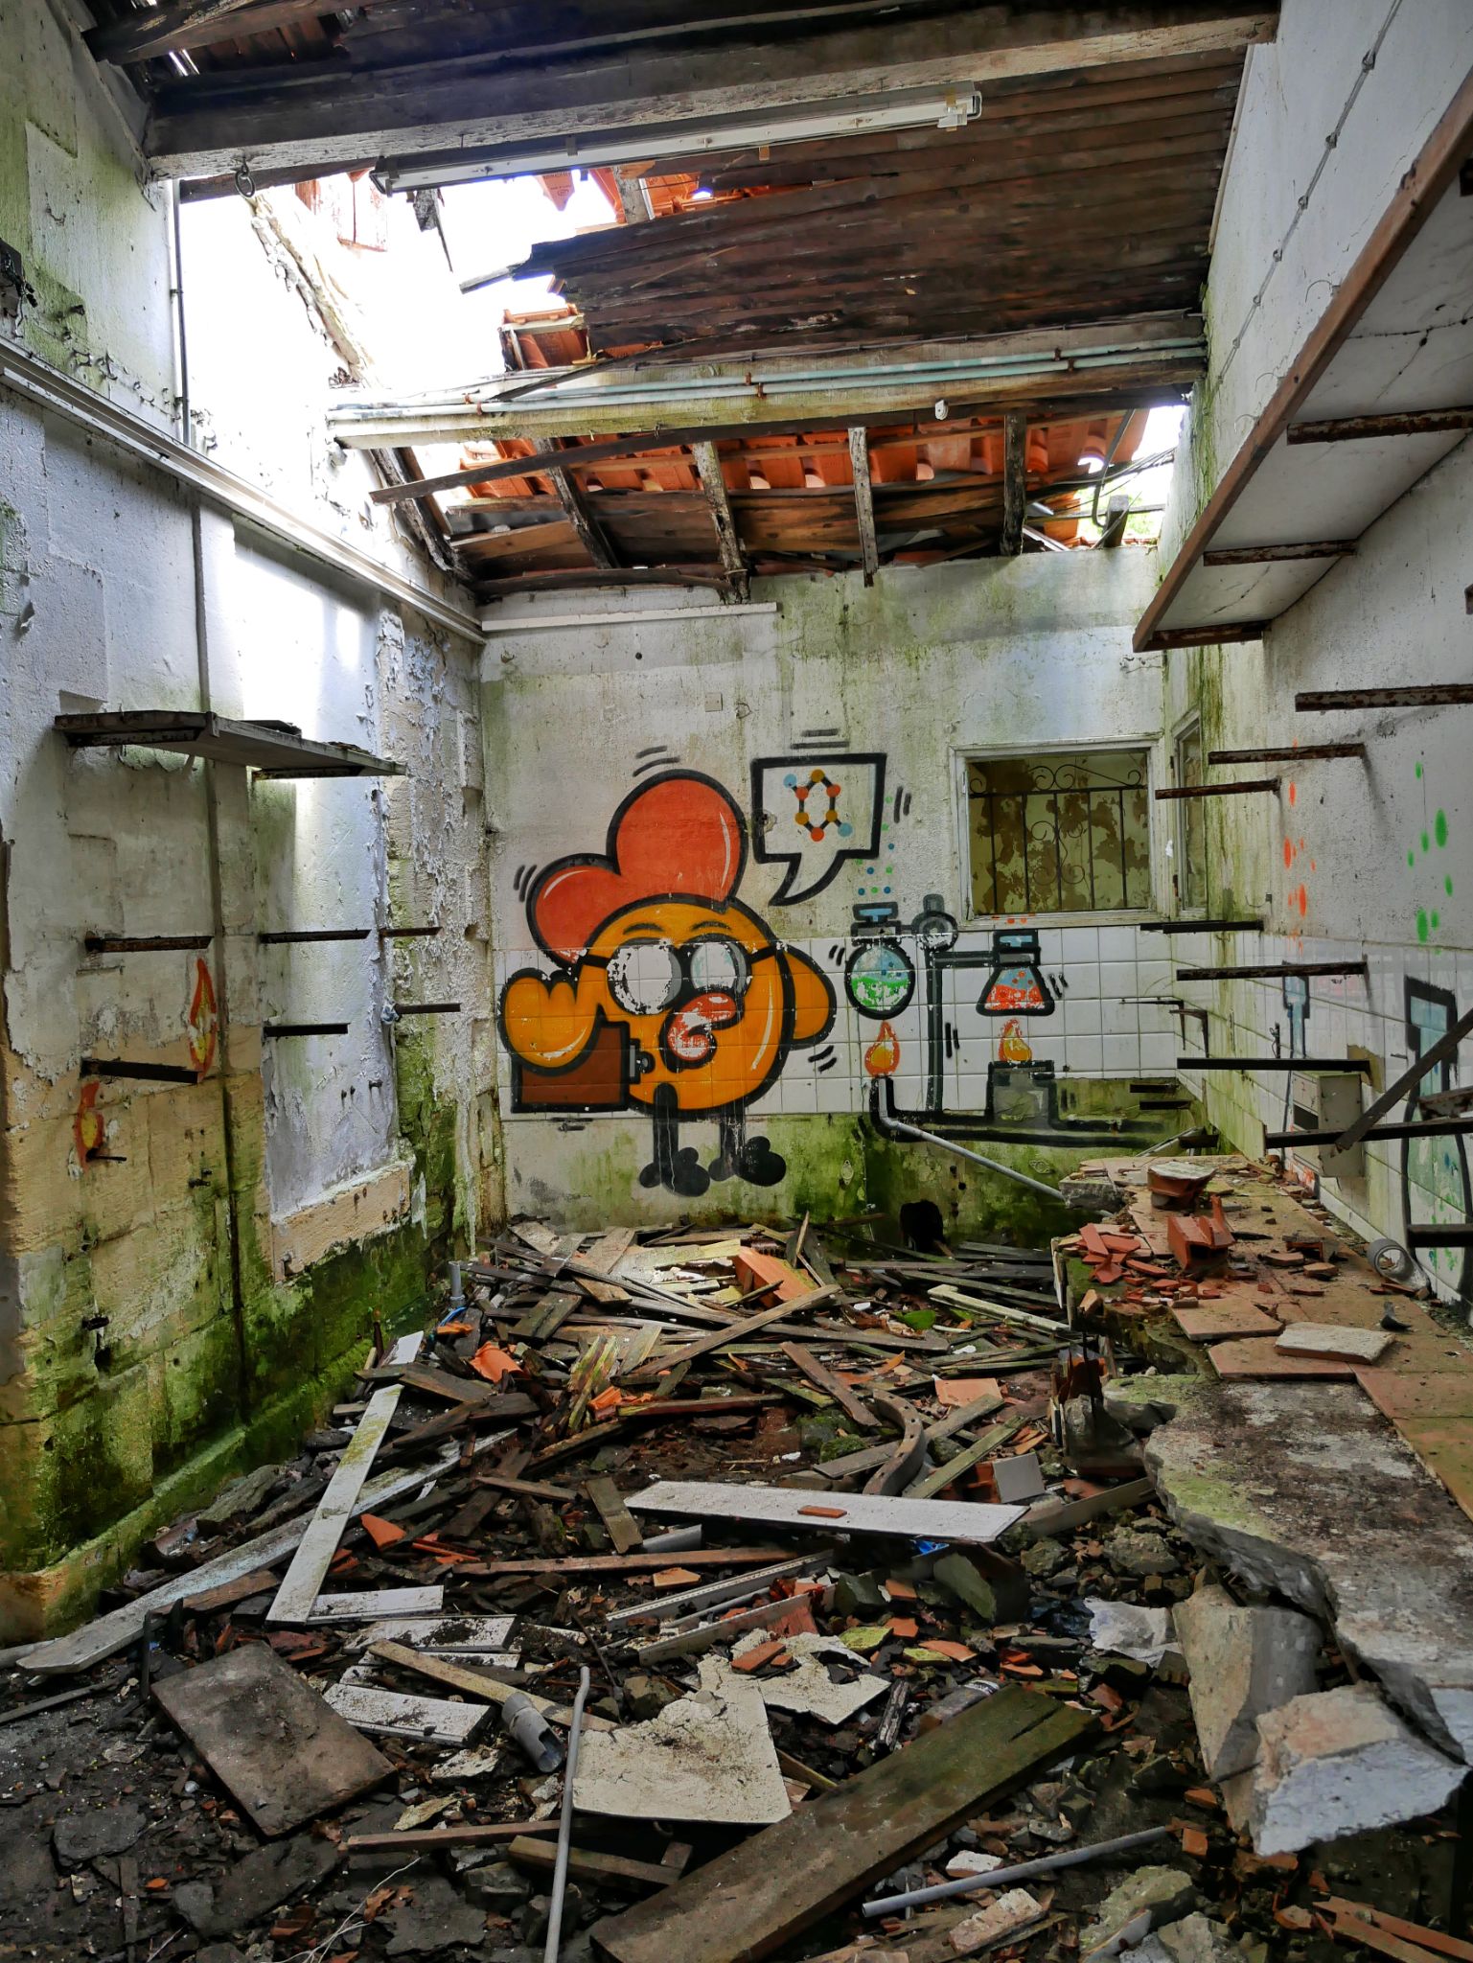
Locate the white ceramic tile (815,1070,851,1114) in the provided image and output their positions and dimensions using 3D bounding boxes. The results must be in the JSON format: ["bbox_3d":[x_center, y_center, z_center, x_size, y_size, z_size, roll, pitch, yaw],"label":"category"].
[{"bbox_3d":[0.424,0.494,5.888,0.150,0.150,0.010,-2,2,8],"label":"white ceramic tile"}]

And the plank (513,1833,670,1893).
[{"bbox_3d":[-0.221,1.408,2.163,0.300,0.021,0.040,-1,3,19],"label":"plank"}]

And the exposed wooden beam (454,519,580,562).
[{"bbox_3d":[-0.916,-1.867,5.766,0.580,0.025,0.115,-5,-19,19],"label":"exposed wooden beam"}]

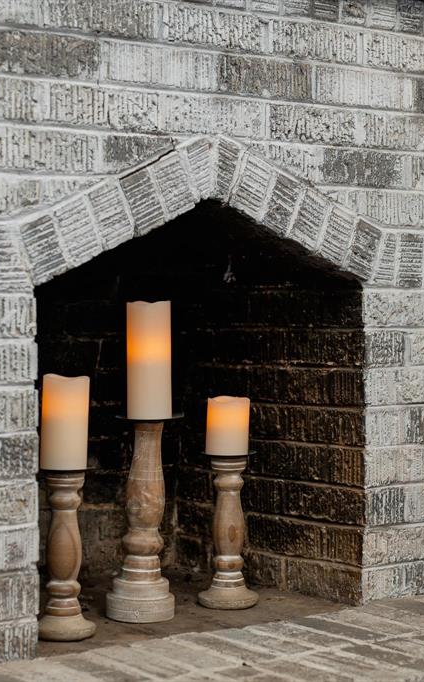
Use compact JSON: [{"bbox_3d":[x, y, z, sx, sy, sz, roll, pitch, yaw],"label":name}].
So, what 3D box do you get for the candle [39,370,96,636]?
[{"bbox_3d":[-0.240,0.266,2.536,0.106,0.419,0.106,0,2,0],"label":"candle"}]

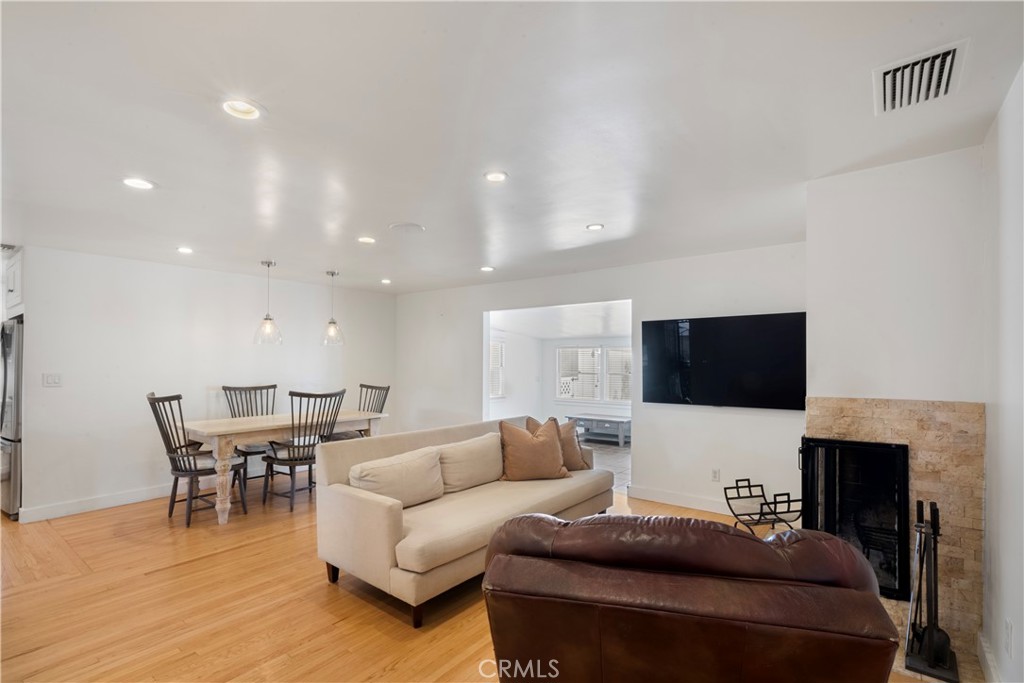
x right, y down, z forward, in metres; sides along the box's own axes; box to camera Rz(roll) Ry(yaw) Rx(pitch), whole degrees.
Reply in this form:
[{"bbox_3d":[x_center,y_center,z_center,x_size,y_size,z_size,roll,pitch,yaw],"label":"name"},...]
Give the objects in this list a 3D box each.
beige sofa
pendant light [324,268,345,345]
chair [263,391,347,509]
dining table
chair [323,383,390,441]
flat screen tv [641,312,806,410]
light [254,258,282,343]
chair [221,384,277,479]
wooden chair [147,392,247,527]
[{"bbox_3d":[-0.172,1.122,3.469,0.922,0.857,2.209,-2,-3,39],"label":"beige sofa"},{"bbox_3d":[-2.020,-0.371,5.121,0.265,0.810,0.265,-2,-3,39],"label":"pendant light"},{"bbox_3d":[-1.995,1.032,4.421,0.665,1.098,0.529,-1,-2,35],"label":"chair"},{"bbox_3d":[-2.297,1.196,4.717,0.889,0.791,1.788,-2,-3,39],"label":"dining table"},{"bbox_3d":[-1.781,1.059,5.195,0.529,1.098,0.665,-2,-3,39],"label":"chair"},{"bbox_3d":[1.862,0.185,4.153,1.385,0.807,0.057,-2,-3,39],"label":"flat screen tv"},{"bbox_3d":[-2.432,-0.389,4.536,0.265,0.817,0.265,-2,-3,39],"label":"light"},{"bbox_3d":[-2.783,1.051,5.004,0.665,1.098,0.529,-2,-3,39],"label":"chair"},{"bbox_3d":[-2.796,1.019,4.058,0.529,1.098,0.665,-2,-3,39],"label":"wooden chair"}]

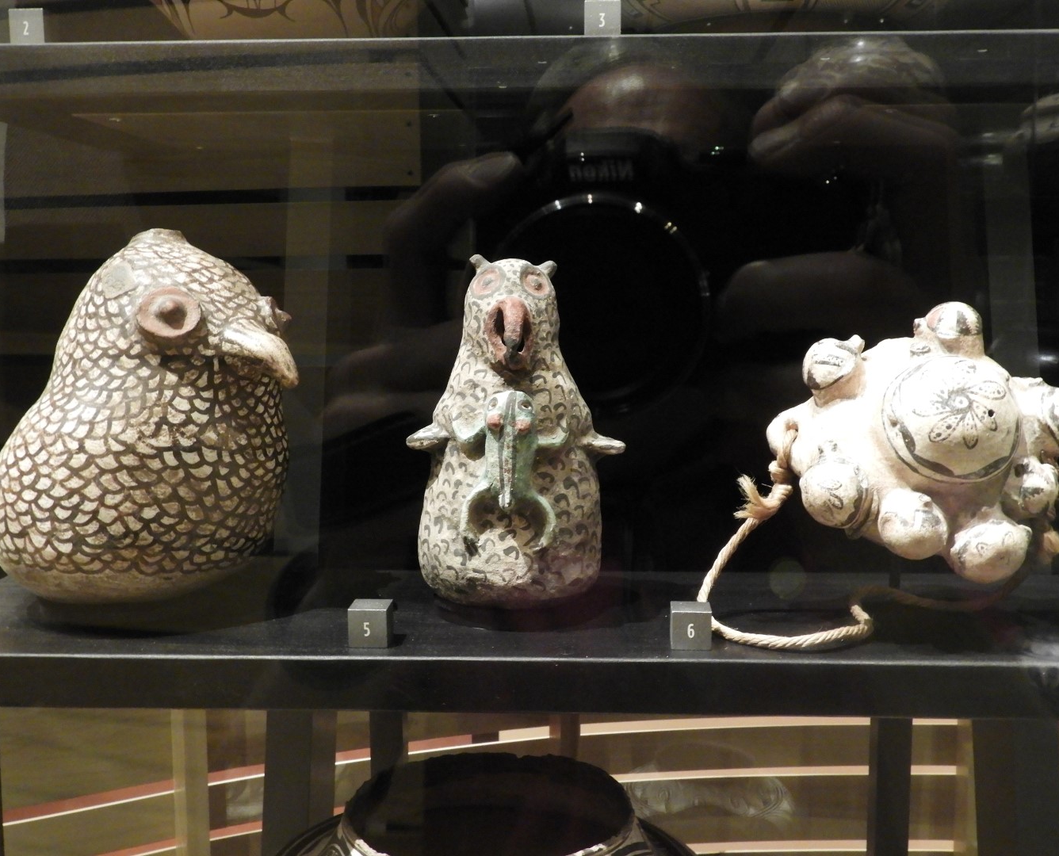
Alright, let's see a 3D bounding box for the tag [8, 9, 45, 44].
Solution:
[{"bbox_3d":[-0.287,-0.231,0.670,0.020,0.020,0.020,0,7,4],"label":"tag"}]

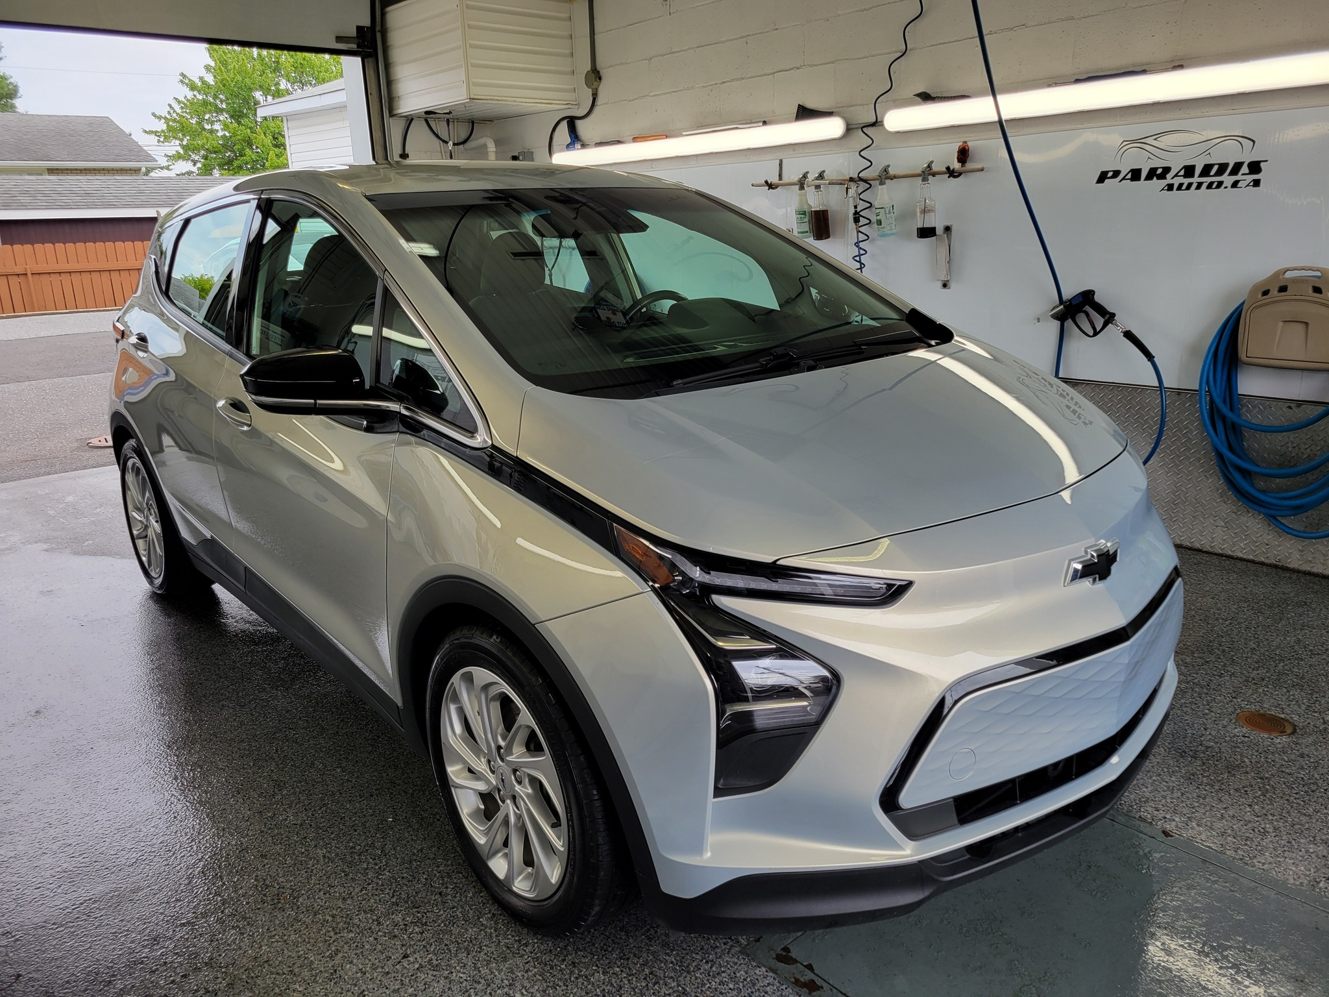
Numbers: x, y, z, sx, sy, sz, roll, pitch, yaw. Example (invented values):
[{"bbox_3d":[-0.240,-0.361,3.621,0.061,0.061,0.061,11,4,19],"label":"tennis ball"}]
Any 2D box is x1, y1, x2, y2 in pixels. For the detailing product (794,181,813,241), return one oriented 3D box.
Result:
[{"bbox_3d":[0.712,-1.501,5.117,0.100,0.310,0.095,-26,27,-34],"label":"detailing product"}]

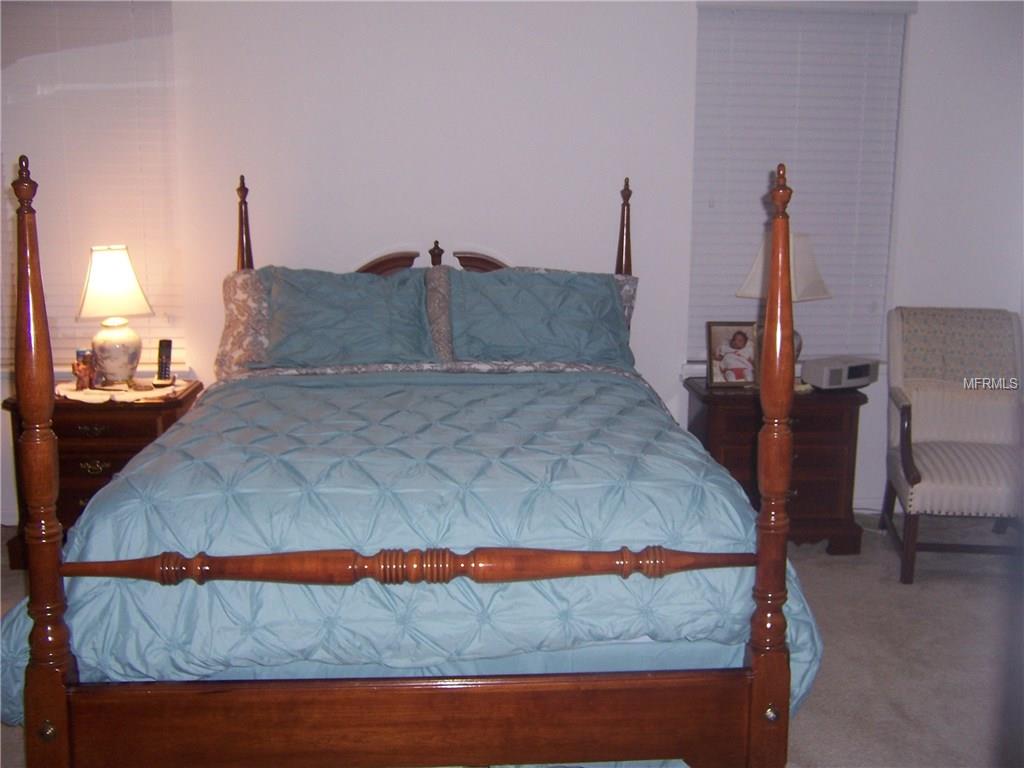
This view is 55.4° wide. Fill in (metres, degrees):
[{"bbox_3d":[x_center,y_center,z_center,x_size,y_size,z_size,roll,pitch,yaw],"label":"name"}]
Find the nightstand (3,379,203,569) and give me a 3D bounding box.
[{"bbox_3d":[-1.648,0.358,4.003,0.655,0.655,0.430,0,9,-3],"label":"nightstand"}]

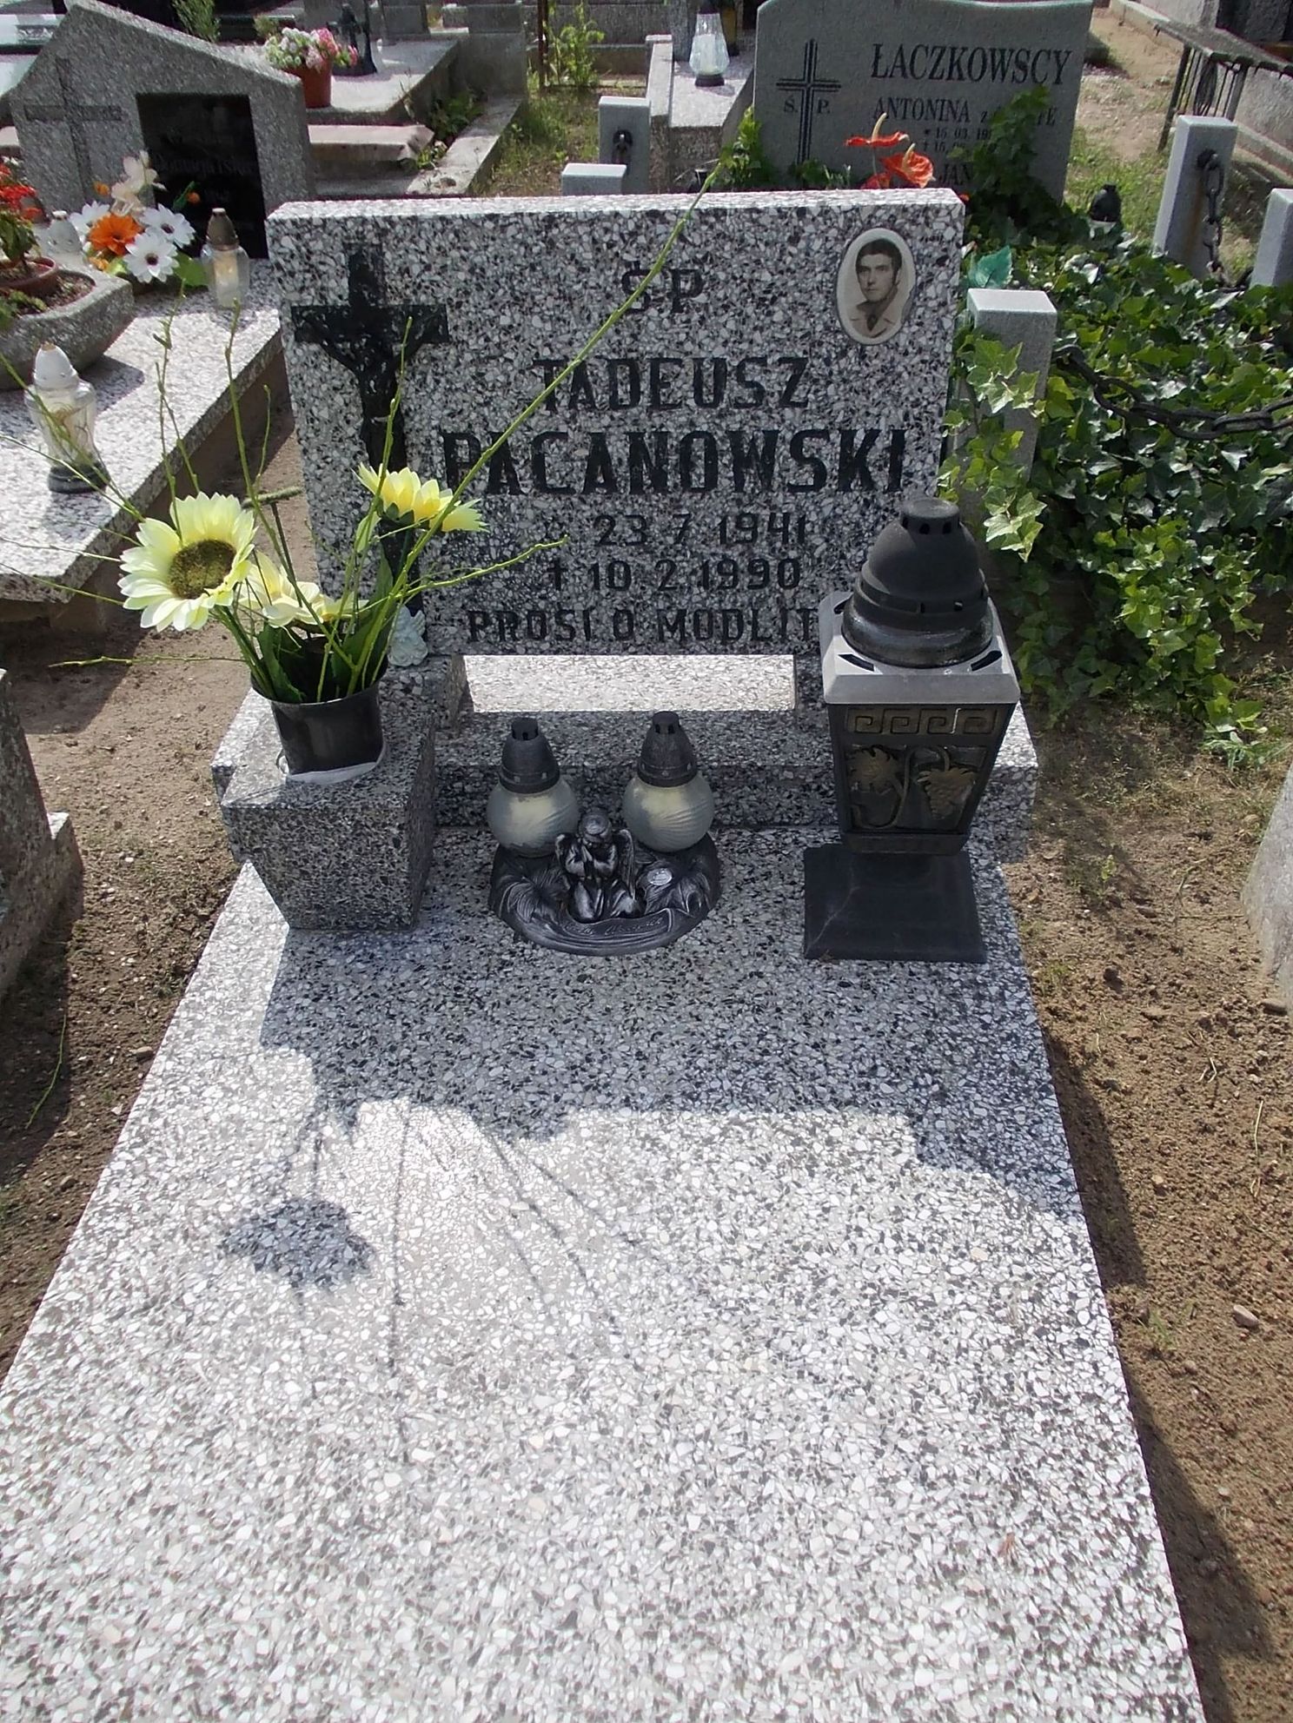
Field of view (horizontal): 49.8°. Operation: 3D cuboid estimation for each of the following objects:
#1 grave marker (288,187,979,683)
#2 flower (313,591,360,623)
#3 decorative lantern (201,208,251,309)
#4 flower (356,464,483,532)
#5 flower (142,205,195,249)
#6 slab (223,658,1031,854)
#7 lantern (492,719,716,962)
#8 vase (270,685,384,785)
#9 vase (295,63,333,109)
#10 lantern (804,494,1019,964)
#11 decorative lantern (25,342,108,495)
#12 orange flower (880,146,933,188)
[{"bbox_3d":[-0.031,-0.485,1.656,0.748,0.525,0.105,0,32,4],"label":"grave marker"},{"bbox_3d":[-0.321,-0.261,1.428,0.080,0.050,0.080,0,38,4],"label":"flower"},{"bbox_3d":[-0.967,-1.379,3.180,0.110,0.198,0.110,0,38,4],"label":"decorative lantern"},{"bbox_3d":[-0.234,-0.377,1.448,0.128,0.128,0.058,14,71,20],"label":"flower"},{"bbox_3d":[-1.094,-1.454,3.195,0.120,0.115,0.040,-39,8,-38],"label":"flower"},{"bbox_3d":[-0.024,-0.149,1.839,0.998,0.148,0.296,0,38,4],"label":"slab"},{"bbox_3d":[-0.051,-0.042,1.571,0.273,0.194,0.233,0,38,4],"label":"lantern"},{"bbox_3d":[-0.353,-0.163,1.544,0.146,0.114,0.146,0,38,4],"label":"vase"},{"bbox_3d":[-1.129,-2.621,4.700,0.145,0.140,0.145,0,38,4],"label":"vase"},{"bbox_3d":[0.275,-0.148,1.451,0.201,0.484,0.201,0,38,4],"label":"lantern"},{"bbox_3d":[-0.979,-0.753,2.345,0.117,0.226,0.114,0,38,4],"label":"decorative lantern"},{"bbox_3d":[0.533,-1.421,2.850,0.110,0.095,0.050,0,3,4],"label":"orange flower"}]

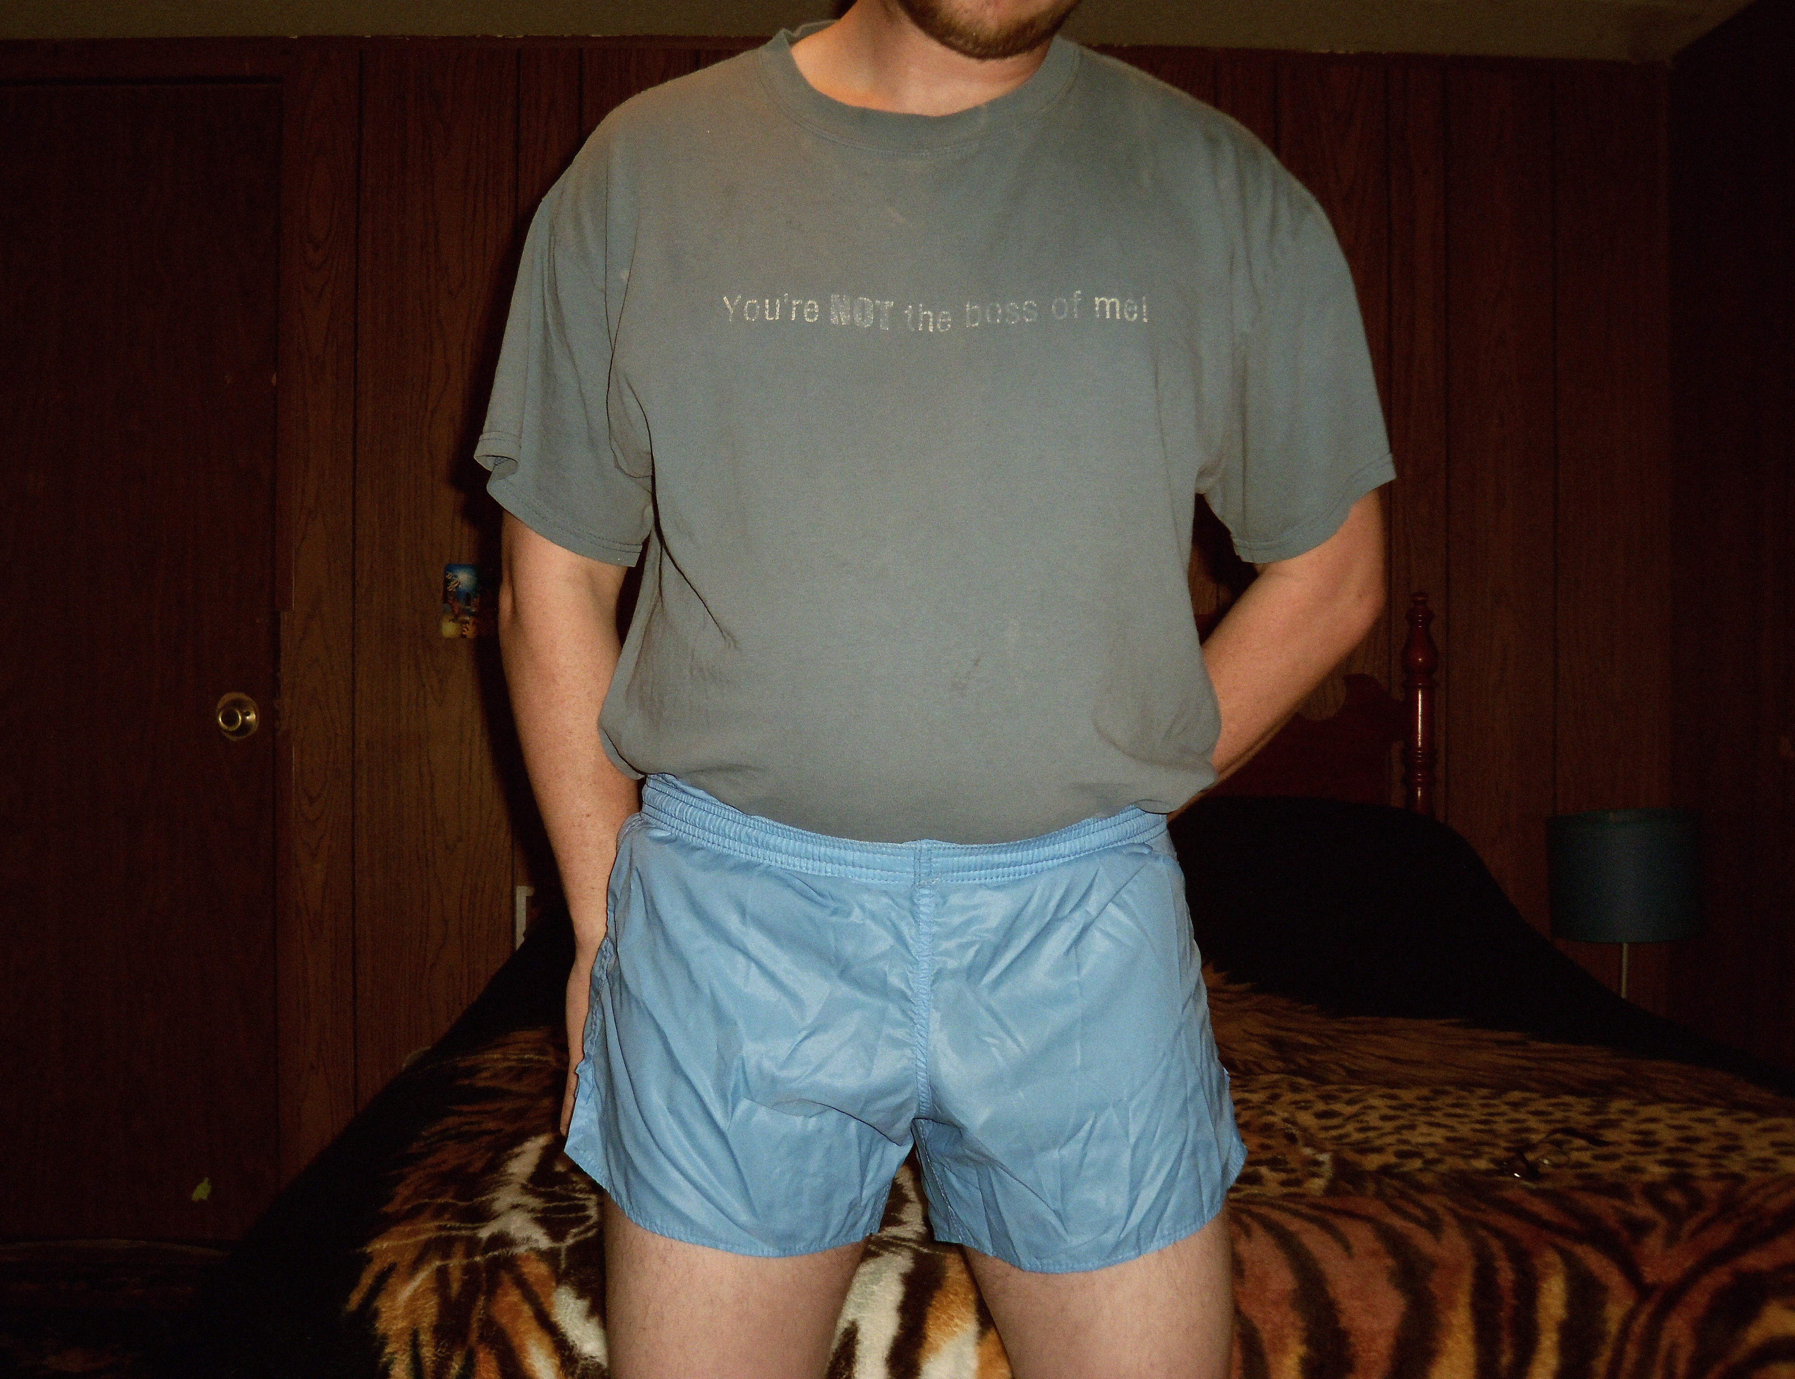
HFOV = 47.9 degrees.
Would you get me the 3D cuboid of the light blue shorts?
[{"bbox_3d":[0.006,0.228,1.420,0.480,0.335,0.280,0,0,-2],"label":"light blue shorts"}]

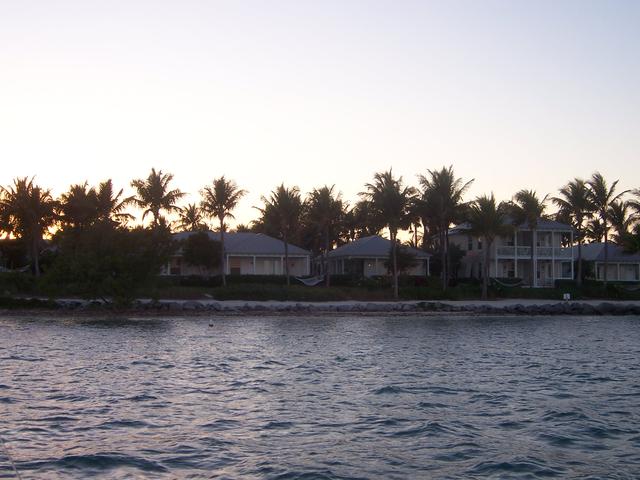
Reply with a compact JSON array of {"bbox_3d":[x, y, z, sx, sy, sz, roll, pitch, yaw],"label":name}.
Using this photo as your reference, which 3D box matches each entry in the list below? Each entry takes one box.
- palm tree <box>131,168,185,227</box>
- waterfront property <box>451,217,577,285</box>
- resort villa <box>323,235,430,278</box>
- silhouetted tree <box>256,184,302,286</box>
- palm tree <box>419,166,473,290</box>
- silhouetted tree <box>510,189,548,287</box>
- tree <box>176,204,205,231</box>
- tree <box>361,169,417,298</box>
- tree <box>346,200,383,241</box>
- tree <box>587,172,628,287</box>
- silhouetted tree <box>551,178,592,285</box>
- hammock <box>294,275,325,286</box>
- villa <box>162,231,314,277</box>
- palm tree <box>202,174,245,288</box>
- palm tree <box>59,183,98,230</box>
[{"bbox_3d":[-16.779,-1.239,84.000,5.576,12.288,5.576,0,-3,0],"label":"palm tree"},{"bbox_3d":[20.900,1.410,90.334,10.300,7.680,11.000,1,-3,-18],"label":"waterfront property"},{"bbox_3d":[6.768,2.031,91.006,11.200,5.080,10.300,0,-3,-8],"label":"resort villa"},{"bbox_3d":[-3.841,-0.452,79.110,4.600,9.930,4.500,0,-3,0],"label":"silhouetted tree"},{"bbox_3d":[11.995,-1.112,77.139,5.200,11.780,5.000,0,-3,0],"label":"palm tree"},{"bbox_3d":[21.426,-0.051,83.000,3.979,9.999,3.979,0,-3,0],"label":"silhouetted tree"},{"bbox_3d":[-16.917,0.448,107.099,4.400,10.810,4.300,0,-3,0],"label":"tree"},{"bbox_3d":[6.531,-0.615,77.000,5.206,12.305,5.206,0,-3,0],"label":"tree"},{"bbox_3d":[5.525,0.372,101.000,4.966,10.553,4.966,0,-3,0],"label":"tree"},{"bbox_3d":[30.446,-1.057,86.000,4.546,12.157,4.546,0,-3,0],"label":"tree"},{"bbox_3d":[26.073,-0.723,84.000,4.130,11.255,4.130,0,-3,0],"label":"silhouetted tree"},{"bbox_3d":[-0.921,3.952,78.901,3.000,1.110,1.100,0,-3,0],"label":"hammock"},{"bbox_3d":[-9.087,2.001,93.000,17.300,5.400,10.000,0,-3,0],"label":"villa"},{"bbox_3d":[-9.386,-0.820,79.127,4.600,10.770,4.500,0,-3,0],"label":"palm tree"},{"bbox_3d":[-25.234,-0.470,85.000,4.179,11.076,4.179,0,-3,0],"label":"palm tree"}]

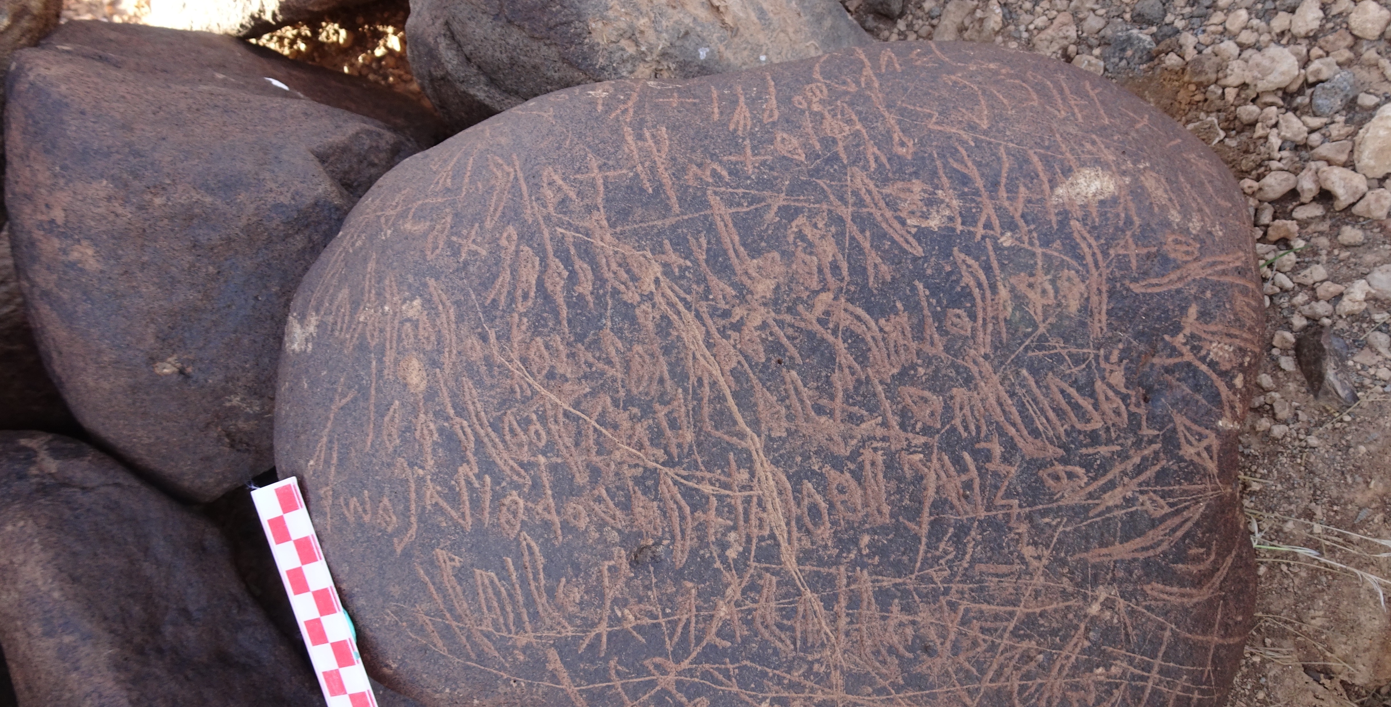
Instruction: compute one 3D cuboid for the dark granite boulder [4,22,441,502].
[{"bbox_3d":[-0.204,-0.041,0.430,0.205,0.170,0.210,0,65,0],"label":"dark granite boulder"}]

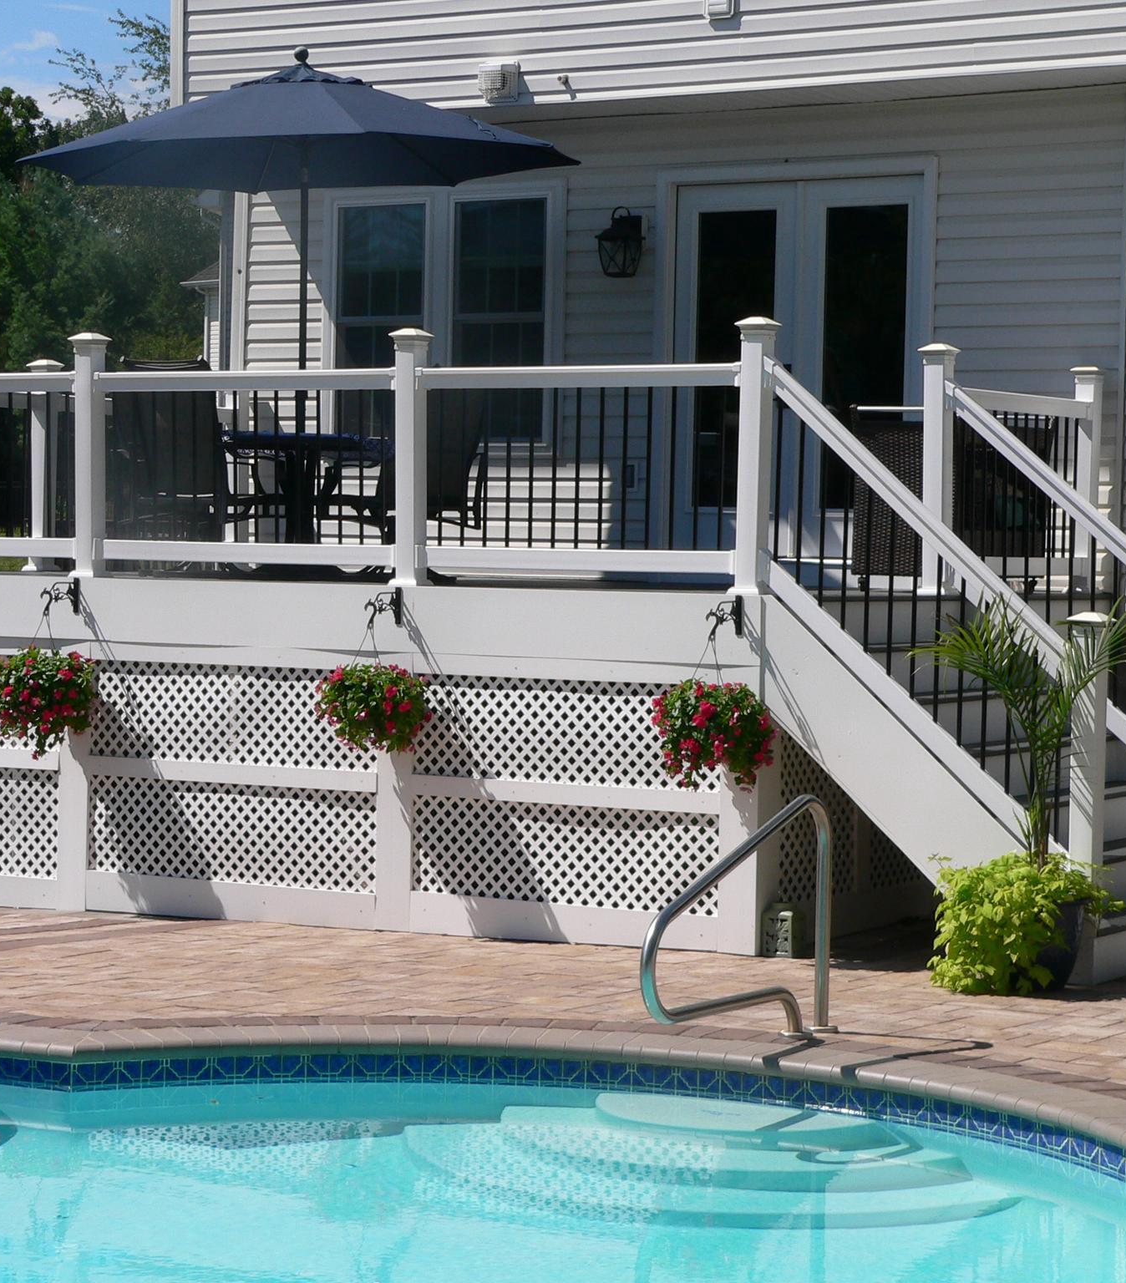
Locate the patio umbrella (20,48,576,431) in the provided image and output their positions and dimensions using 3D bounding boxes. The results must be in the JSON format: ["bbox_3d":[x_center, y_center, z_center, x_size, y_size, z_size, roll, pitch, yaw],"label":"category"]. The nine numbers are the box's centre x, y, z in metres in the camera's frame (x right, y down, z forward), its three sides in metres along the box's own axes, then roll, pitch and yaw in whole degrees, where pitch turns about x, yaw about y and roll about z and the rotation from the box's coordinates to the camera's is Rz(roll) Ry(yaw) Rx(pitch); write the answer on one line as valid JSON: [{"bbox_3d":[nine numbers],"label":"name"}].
[{"bbox_3d":[-1.247,-1.579,15.483,2.660,2.540,2.660,1,2,0],"label":"patio umbrella"}]

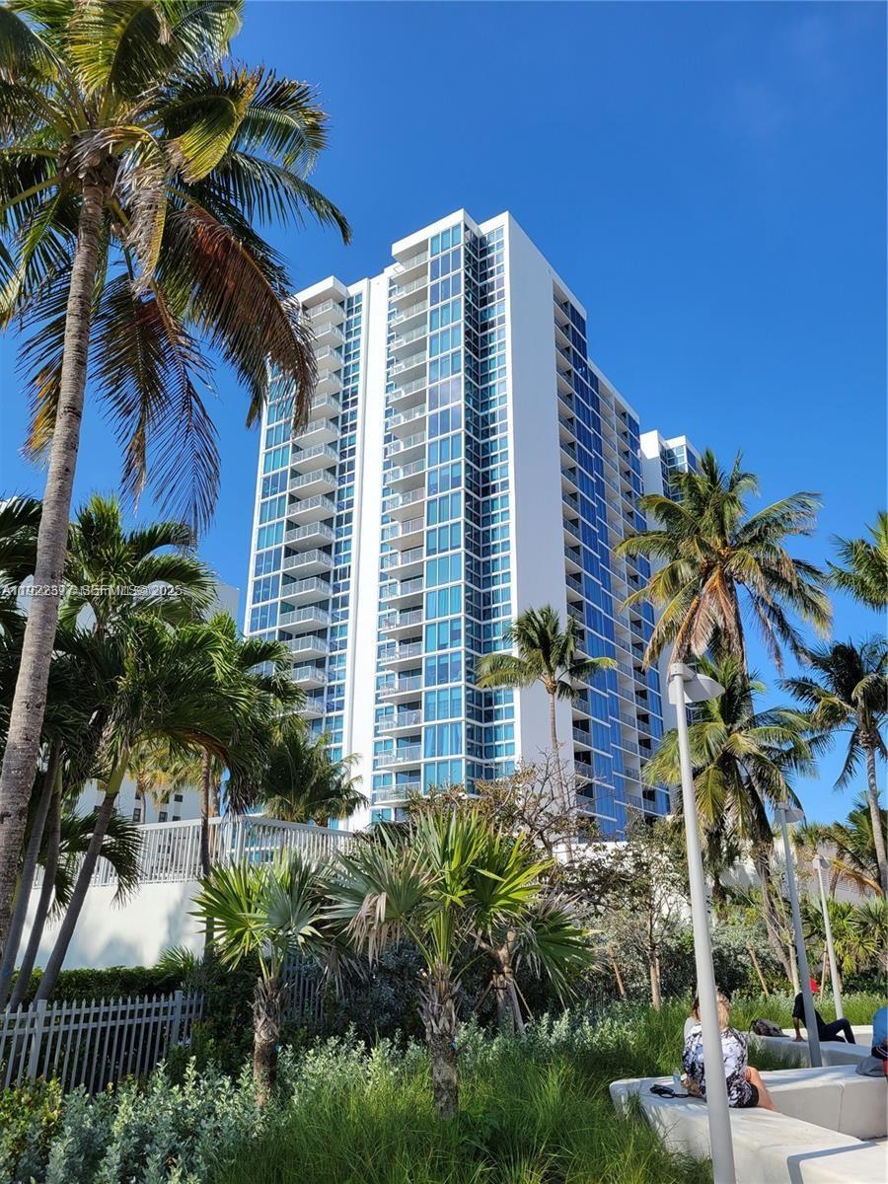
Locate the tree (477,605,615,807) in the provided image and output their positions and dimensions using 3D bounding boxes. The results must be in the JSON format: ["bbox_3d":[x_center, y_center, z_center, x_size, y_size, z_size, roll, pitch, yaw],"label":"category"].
[{"bbox_3d":[3.944,5.753,32.146,4.800,11.400,4.800,-2,-22,7],"label":"tree"}]

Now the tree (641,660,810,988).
[{"bbox_3d":[6.929,5.203,20.538,4.100,7.900,4.100,-7,-23,17],"label":"tree"}]

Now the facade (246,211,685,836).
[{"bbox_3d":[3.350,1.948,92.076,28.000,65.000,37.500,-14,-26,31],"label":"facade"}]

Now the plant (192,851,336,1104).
[{"bbox_3d":[-1.569,3.296,7.404,1.250,2.200,1.250,4,-22,-10],"label":"plant"}]

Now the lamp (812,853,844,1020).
[{"bbox_3d":[7.978,7.071,18.032,0.430,3.400,0.280,-7,-23,18],"label":"lamp"}]

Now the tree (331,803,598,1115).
[{"bbox_3d":[0.118,2.993,7.097,1.950,2.550,1.800,0,-22,1],"label":"tree"}]

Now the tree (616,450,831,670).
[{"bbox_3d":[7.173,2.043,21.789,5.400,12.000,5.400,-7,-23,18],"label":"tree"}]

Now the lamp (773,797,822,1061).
[{"bbox_3d":[4.706,4.443,11.430,0.430,3.400,0.280,-7,-23,18],"label":"lamp"}]

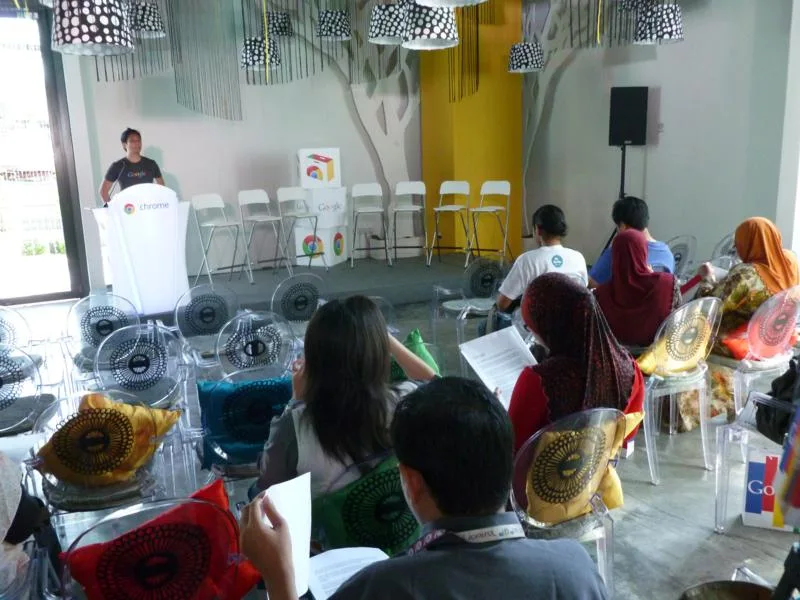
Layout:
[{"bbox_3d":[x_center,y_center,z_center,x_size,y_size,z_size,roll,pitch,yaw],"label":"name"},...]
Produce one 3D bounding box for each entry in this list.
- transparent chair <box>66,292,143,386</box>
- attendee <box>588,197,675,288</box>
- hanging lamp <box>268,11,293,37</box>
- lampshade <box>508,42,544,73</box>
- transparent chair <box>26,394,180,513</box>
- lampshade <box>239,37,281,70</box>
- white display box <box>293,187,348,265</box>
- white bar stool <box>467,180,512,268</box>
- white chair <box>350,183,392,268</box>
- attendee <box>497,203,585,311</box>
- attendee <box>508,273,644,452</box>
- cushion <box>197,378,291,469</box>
[{"bbox_3d":[-1.813,0.388,4.029,0.540,0.940,0.550,-7,13,-25],"label":"transparent chair"},{"bbox_3d":[1.369,-0.046,4.301,0.540,1.320,0.750,-5,15,-15],"label":"attendee"},{"bbox_3d":[-1.449,-3.306,7.750,0.350,0.265,0.350,-7,13,-24],"label":"hanging lamp"},{"bbox_3d":[1.388,-2.661,7.100,0.390,0.310,0.390,-2,14,0],"label":"lampshade"},{"bbox_3d":[-1.081,0.689,2.459,0.540,0.940,0.550,-6,15,-16],"label":"transparent chair"},{"bbox_3d":[-1.267,-2.247,5.900,0.350,0.265,0.350,-7,13,-24],"label":"lampshade"},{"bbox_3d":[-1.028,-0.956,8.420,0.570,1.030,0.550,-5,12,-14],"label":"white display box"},{"bbox_3d":[1.104,-0.912,7.927,0.480,1.030,0.450,7,15,34],"label":"white bar stool"},{"bbox_3d":[-0.383,-0.955,8.304,0.480,1.030,0.450,-3,12,-8],"label":"white chair"},{"bbox_3d":[1.133,-0.159,5.425,0.520,1.260,0.800,-7,13,-24],"label":"attendee"},{"bbox_3d":[0.444,0.513,2.332,0.500,1.260,0.720,-8,16,-24],"label":"attendee"},{"bbox_3d":[-0.613,0.496,2.600,0.390,0.340,0.140,-5,21,-18],"label":"cushion"}]

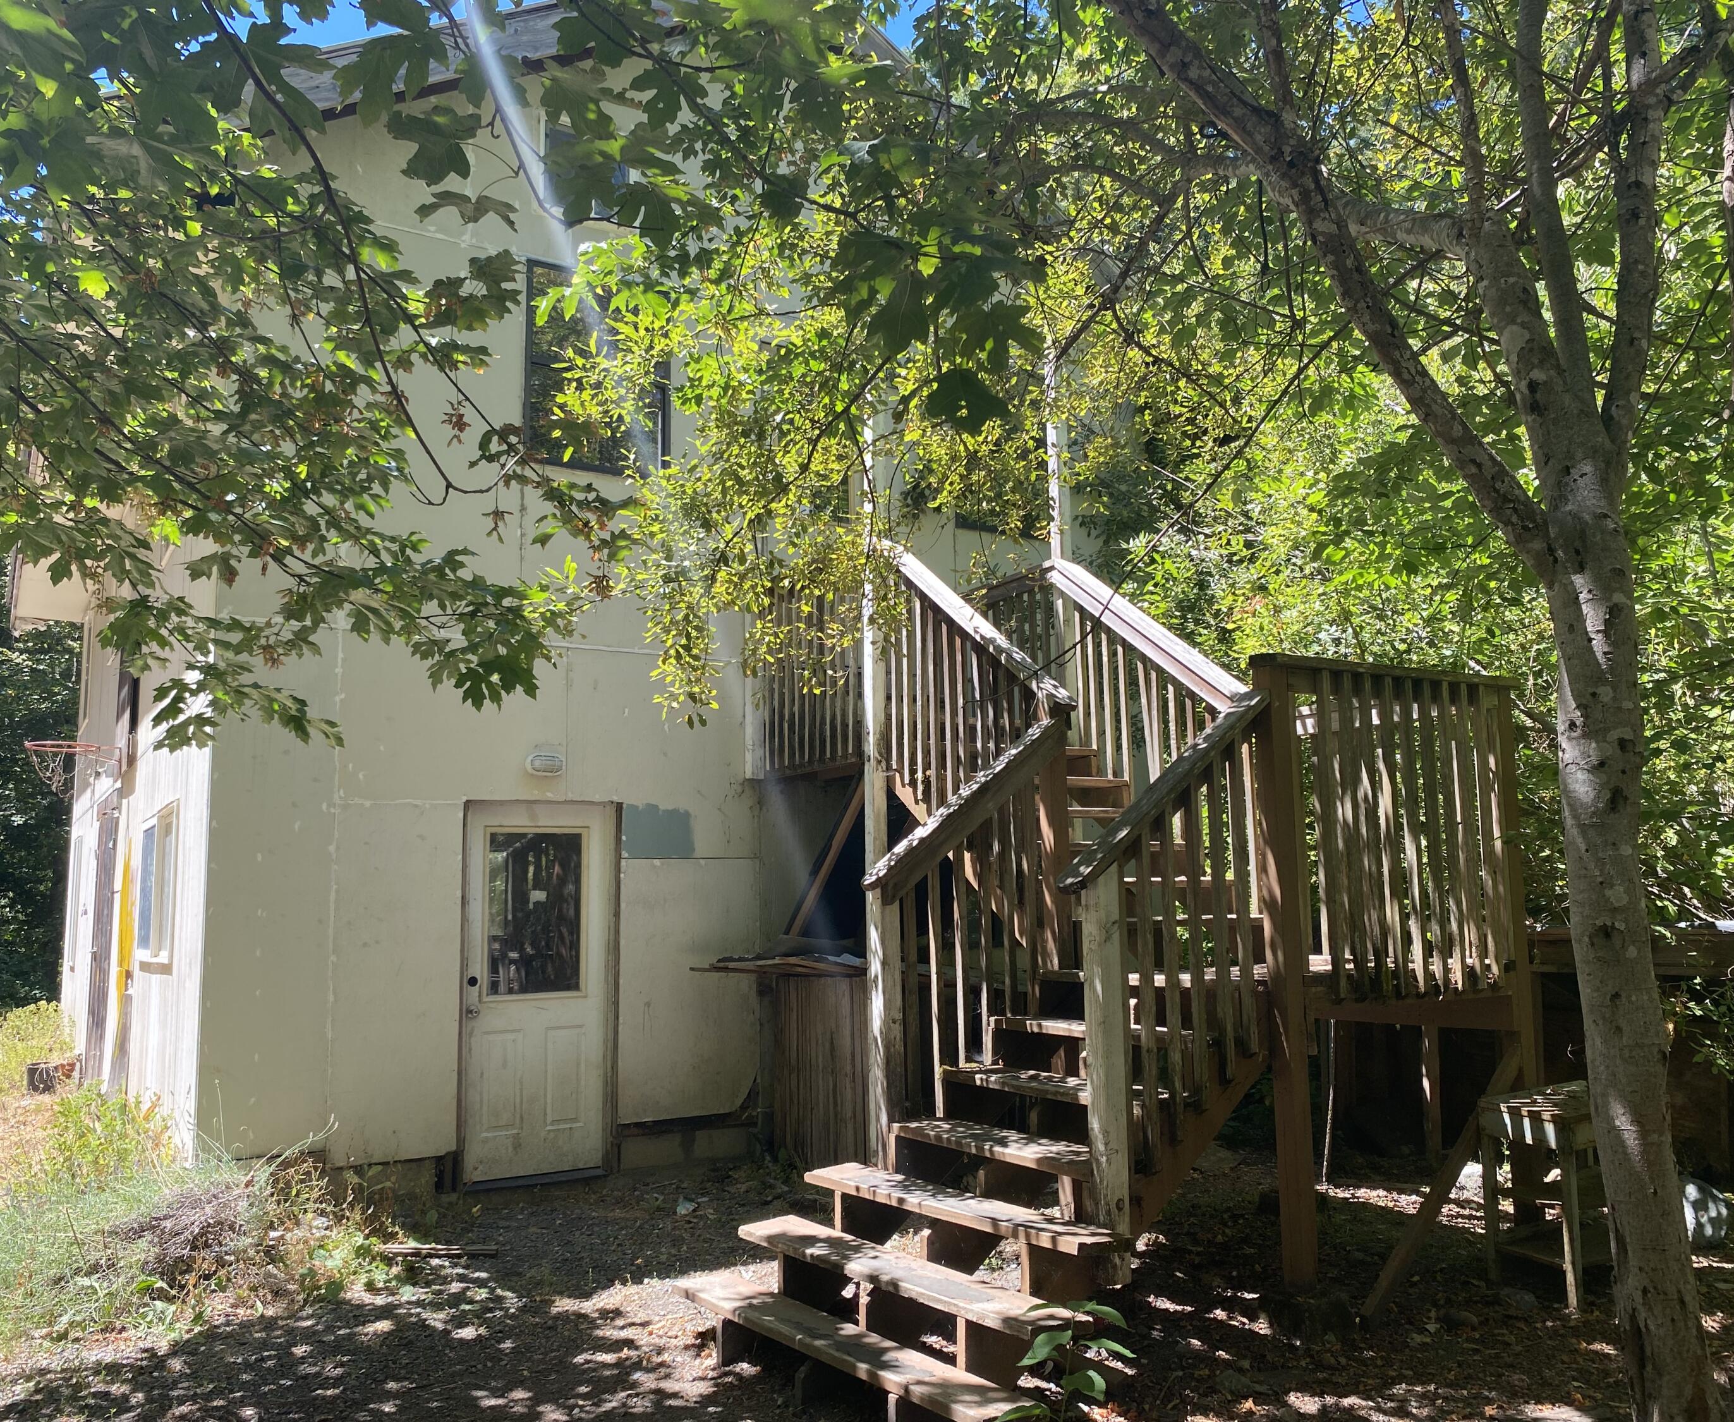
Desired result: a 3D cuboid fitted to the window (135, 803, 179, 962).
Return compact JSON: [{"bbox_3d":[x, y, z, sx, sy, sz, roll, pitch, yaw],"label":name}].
[{"bbox_3d":[-4.372,1.081,8.764,0.100,0.904,1.588,4,-8,-33],"label":"window"}]

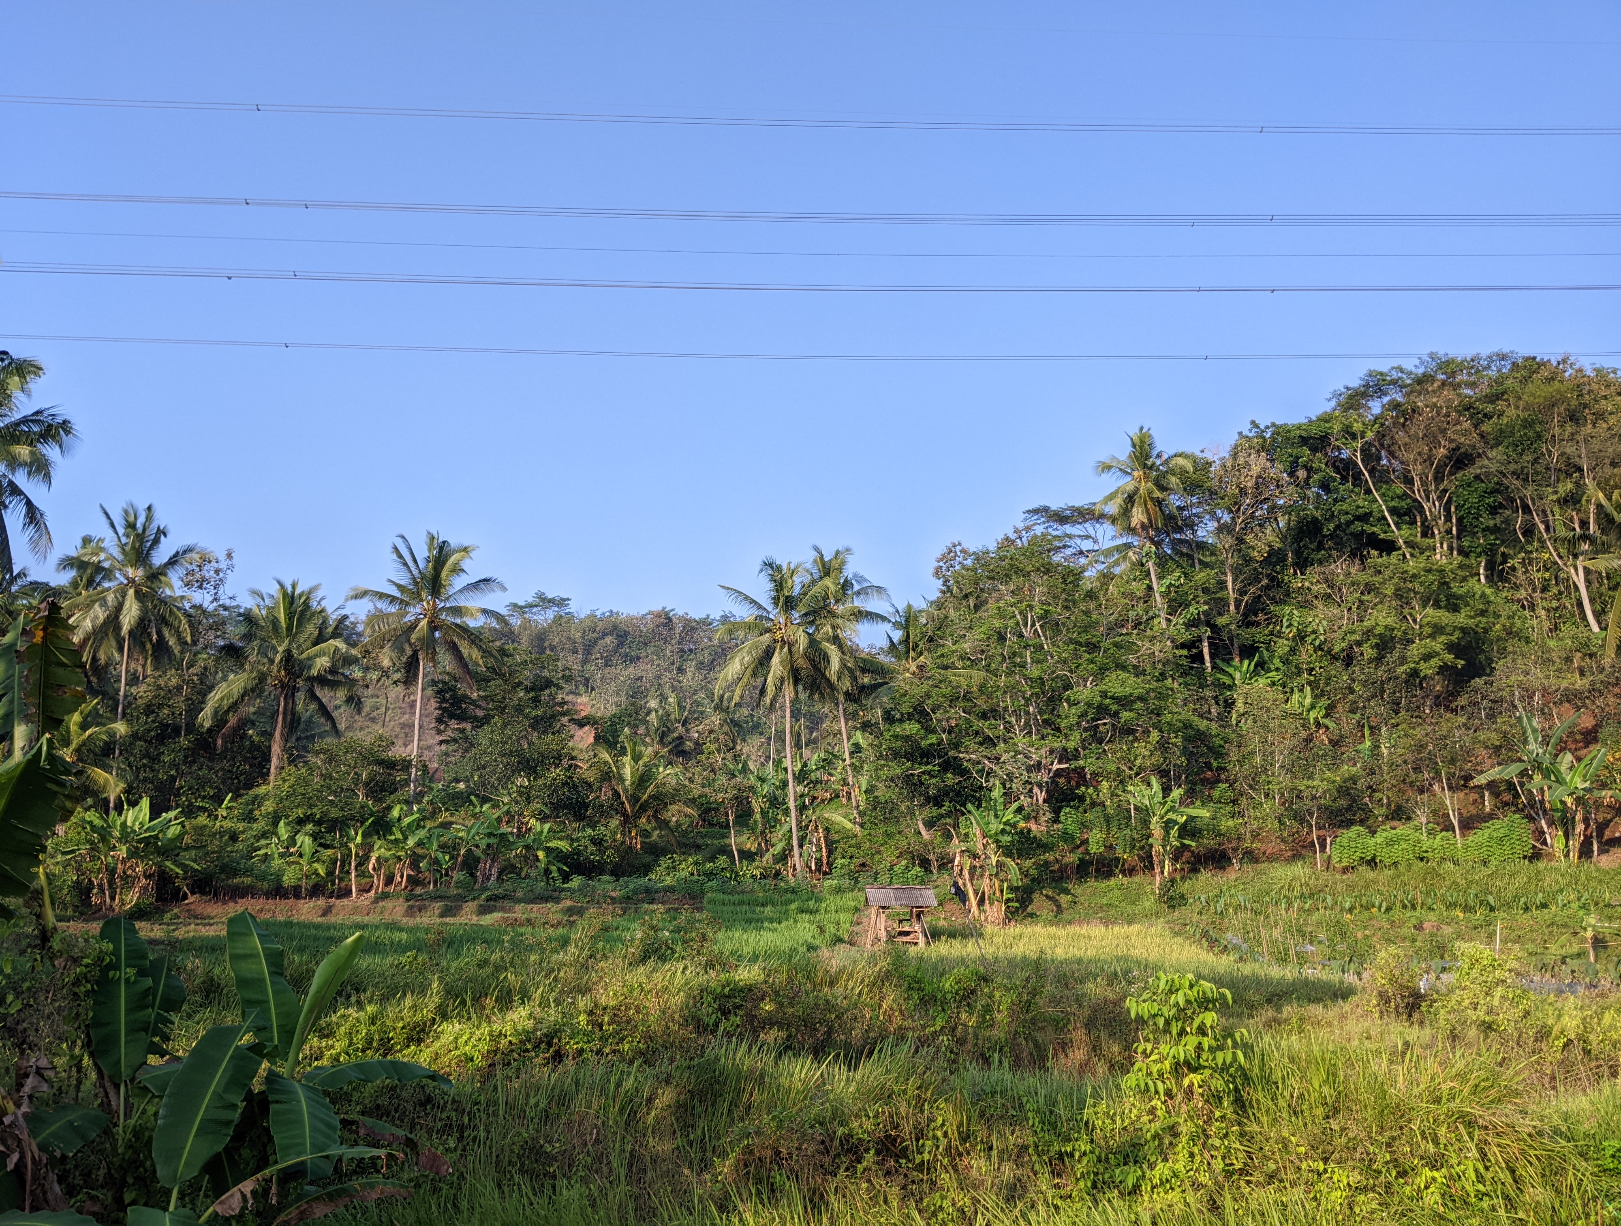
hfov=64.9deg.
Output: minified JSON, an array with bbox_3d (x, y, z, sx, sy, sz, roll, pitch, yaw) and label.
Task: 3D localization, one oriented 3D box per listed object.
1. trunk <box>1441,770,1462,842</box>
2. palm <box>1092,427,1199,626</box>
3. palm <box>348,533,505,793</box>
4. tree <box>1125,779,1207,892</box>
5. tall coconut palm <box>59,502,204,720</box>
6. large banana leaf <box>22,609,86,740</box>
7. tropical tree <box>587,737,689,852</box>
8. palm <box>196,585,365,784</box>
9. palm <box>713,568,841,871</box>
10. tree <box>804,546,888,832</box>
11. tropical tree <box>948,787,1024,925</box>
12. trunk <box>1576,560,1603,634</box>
[{"bbox_3d":[24.637,7.509,49.000,0.833,2.891,0.550,0,-3,0],"label":"trunk"},{"bbox_3d":[21.601,-4.764,82.000,6.892,14.351,7.000,0,-3,0],"label":"palm"},{"bbox_3d":[-17.156,2.626,57.000,6.965,12.389,6.900,0,-5,0],"label":"palm"},{"bbox_3d":[13.461,8.365,48.000,3.097,4.335,2.900,0,-3,0],"label":"tree"},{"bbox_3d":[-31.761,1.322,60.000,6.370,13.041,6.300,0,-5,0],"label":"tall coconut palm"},{"bbox_3d":[-4.451,0.406,7.500,0.376,0.849,0.250,0,-5,0],"label":"large banana leaf"},{"bbox_3d":[-7.707,8.078,57.000,4.853,5.367,4.700,0,-5,0],"label":"tropical tree"},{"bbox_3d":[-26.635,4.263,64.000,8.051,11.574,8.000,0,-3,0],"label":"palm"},{"bbox_3d":[-1.102,4.545,55.000,6.115,13.772,6.000,0,-5,0],"label":"palm"},{"bbox_3d":[1.397,3.819,62.000,4.968,14.159,5.000,0,-5,0],"label":"tree"},{"bbox_3d":[6.082,8.351,44.000,2.577,4.892,2.600,0,-3,0],"label":"tropical tree"},{"bbox_3d":[40.358,-0.892,66.000,1.451,3.958,0.900,0,-3,0],"label":"trunk"}]

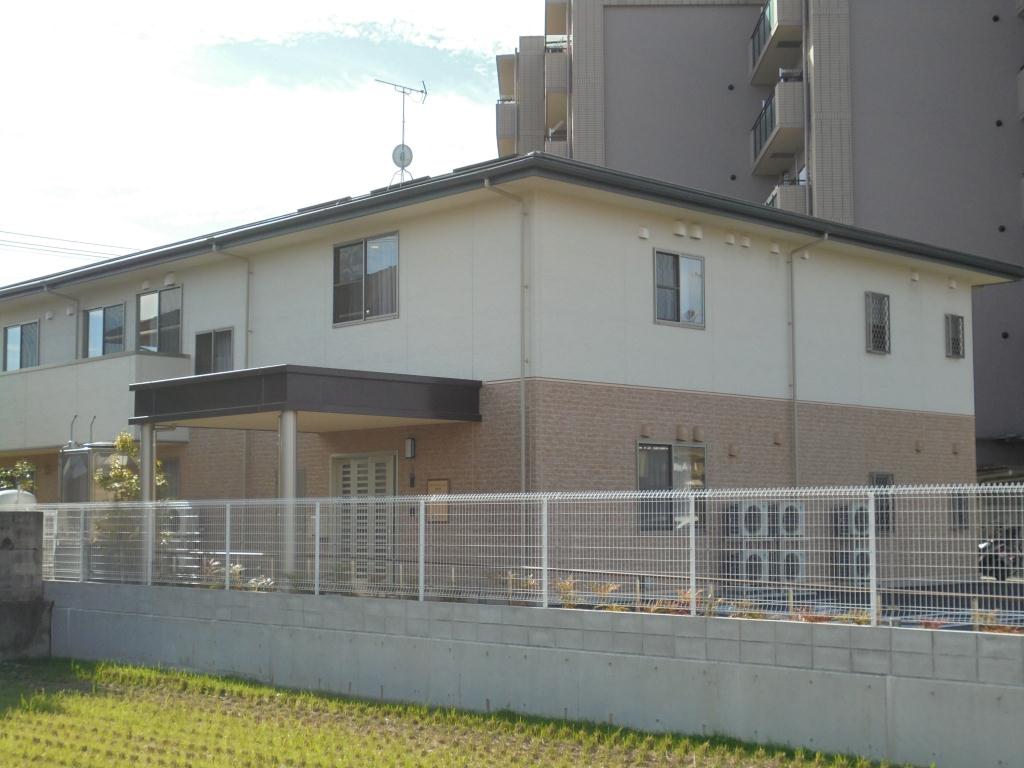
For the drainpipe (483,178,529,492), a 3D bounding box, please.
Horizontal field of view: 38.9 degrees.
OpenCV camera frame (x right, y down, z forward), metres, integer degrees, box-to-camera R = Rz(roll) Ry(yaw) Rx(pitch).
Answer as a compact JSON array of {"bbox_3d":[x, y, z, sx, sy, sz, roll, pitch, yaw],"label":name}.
[{"bbox_3d":[-0.119,0.102,20.515,0.783,6.056,0.100,5,-7,-43],"label":"drainpipe"}]

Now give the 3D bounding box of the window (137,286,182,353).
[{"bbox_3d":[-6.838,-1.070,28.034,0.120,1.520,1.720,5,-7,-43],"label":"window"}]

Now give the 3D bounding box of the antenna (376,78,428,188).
[{"bbox_3d":[-2.459,-5.622,32.400,1.380,2.400,0.520,5,-7,-43],"label":"antenna"}]

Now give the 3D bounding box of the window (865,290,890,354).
[{"bbox_3d":[6.586,-1.101,26.067,0.600,1.100,0.140,5,-7,-43],"label":"window"}]

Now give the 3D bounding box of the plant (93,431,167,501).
[{"bbox_3d":[-6.183,2.010,23.400,1.100,2.450,1.150,5,-7,-43],"label":"plant"}]

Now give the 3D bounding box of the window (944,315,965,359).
[{"bbox_3d":[8.534,-0.921,27.864,0.560,0.840,0.140,5,-7,-43],"label":"window"}]

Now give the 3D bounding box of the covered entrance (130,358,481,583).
[{"bbox_3d":[-3.086,1.560,21.502,3.512,3.193,4.110,5,-7,-43],"label":"covered entrance"}]

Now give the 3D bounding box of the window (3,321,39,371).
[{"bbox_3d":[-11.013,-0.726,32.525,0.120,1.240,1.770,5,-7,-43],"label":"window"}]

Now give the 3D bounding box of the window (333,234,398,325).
[{"bbox_3d":[-2.355,-1.648,23.230,0.120,1.370,1.730,5,-7,-43],"label":"window"}]

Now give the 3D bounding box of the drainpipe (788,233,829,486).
[{"bbox_3d":[5.079,0.442,24.586,0.100,6.056,0.783,5,-7,-43],"label":"drainpipe"}]

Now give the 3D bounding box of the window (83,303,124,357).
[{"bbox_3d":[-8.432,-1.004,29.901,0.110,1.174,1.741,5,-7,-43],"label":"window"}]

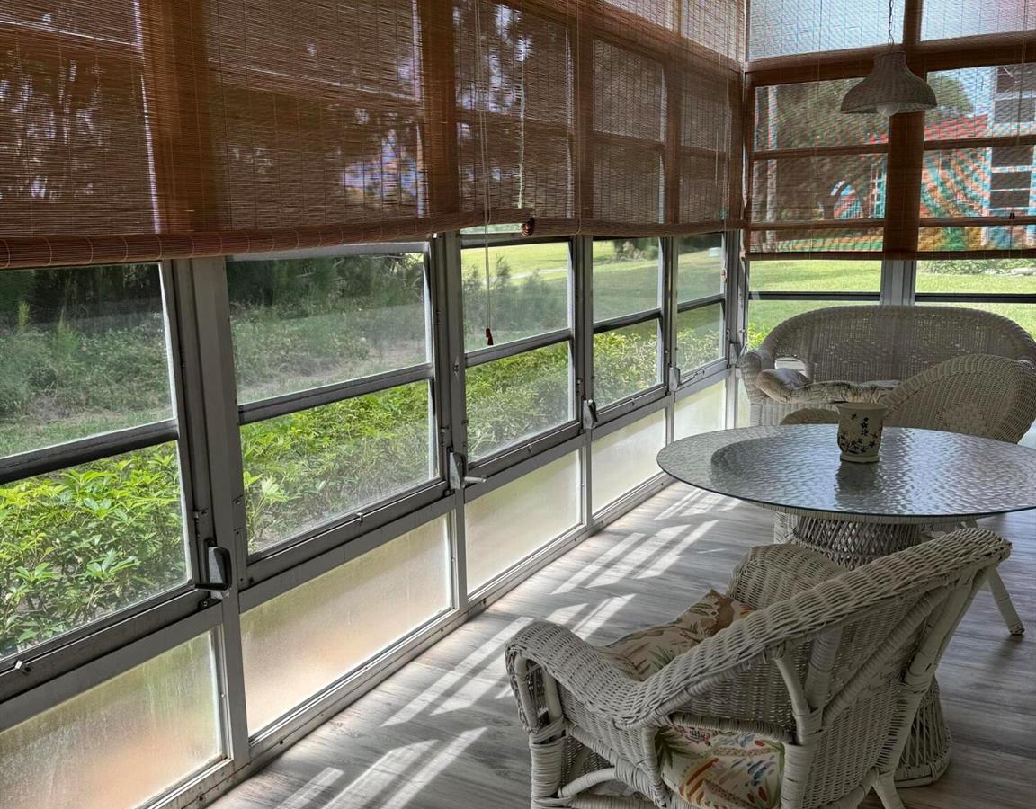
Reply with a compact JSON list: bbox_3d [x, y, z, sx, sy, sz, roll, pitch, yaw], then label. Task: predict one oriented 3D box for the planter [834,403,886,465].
[{"bbox_3d":[0.820,0.066,2.282,0.118,0.127,0.118,5,12,28],"label":"planter"}]

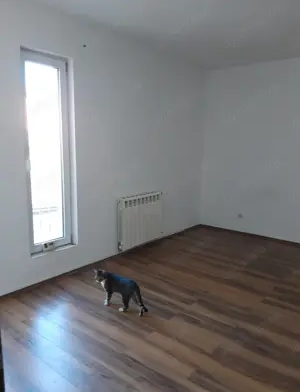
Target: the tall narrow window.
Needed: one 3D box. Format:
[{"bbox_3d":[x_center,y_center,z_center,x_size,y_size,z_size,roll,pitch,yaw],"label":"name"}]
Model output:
[{"bbox_3d":[-1.033,-0.390,3.021,0.080,1.898,0.510,9,13,40],"label":"tall narrow window"}]

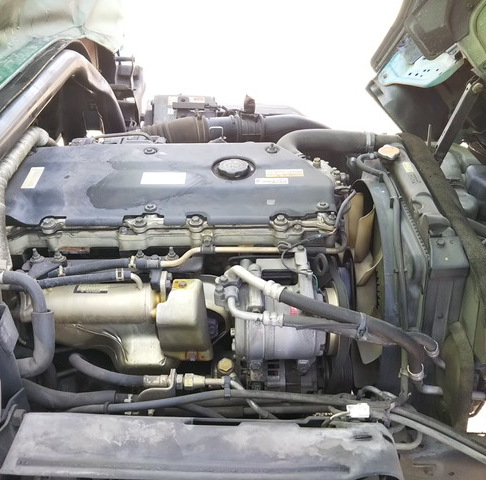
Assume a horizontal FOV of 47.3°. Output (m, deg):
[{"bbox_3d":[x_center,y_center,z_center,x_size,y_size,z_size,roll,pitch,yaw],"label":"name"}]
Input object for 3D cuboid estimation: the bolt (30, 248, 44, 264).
[{"bbox_3d":[-0.398,0.032,1.070,0.024,0.025,0.024,0,33,0],"label":"bolt"}]

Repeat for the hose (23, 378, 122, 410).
[{"bbox_3d":[-0.321,0.291,1.050,0.195,0.042,0.040,3,33,0],"label":"hose"}]

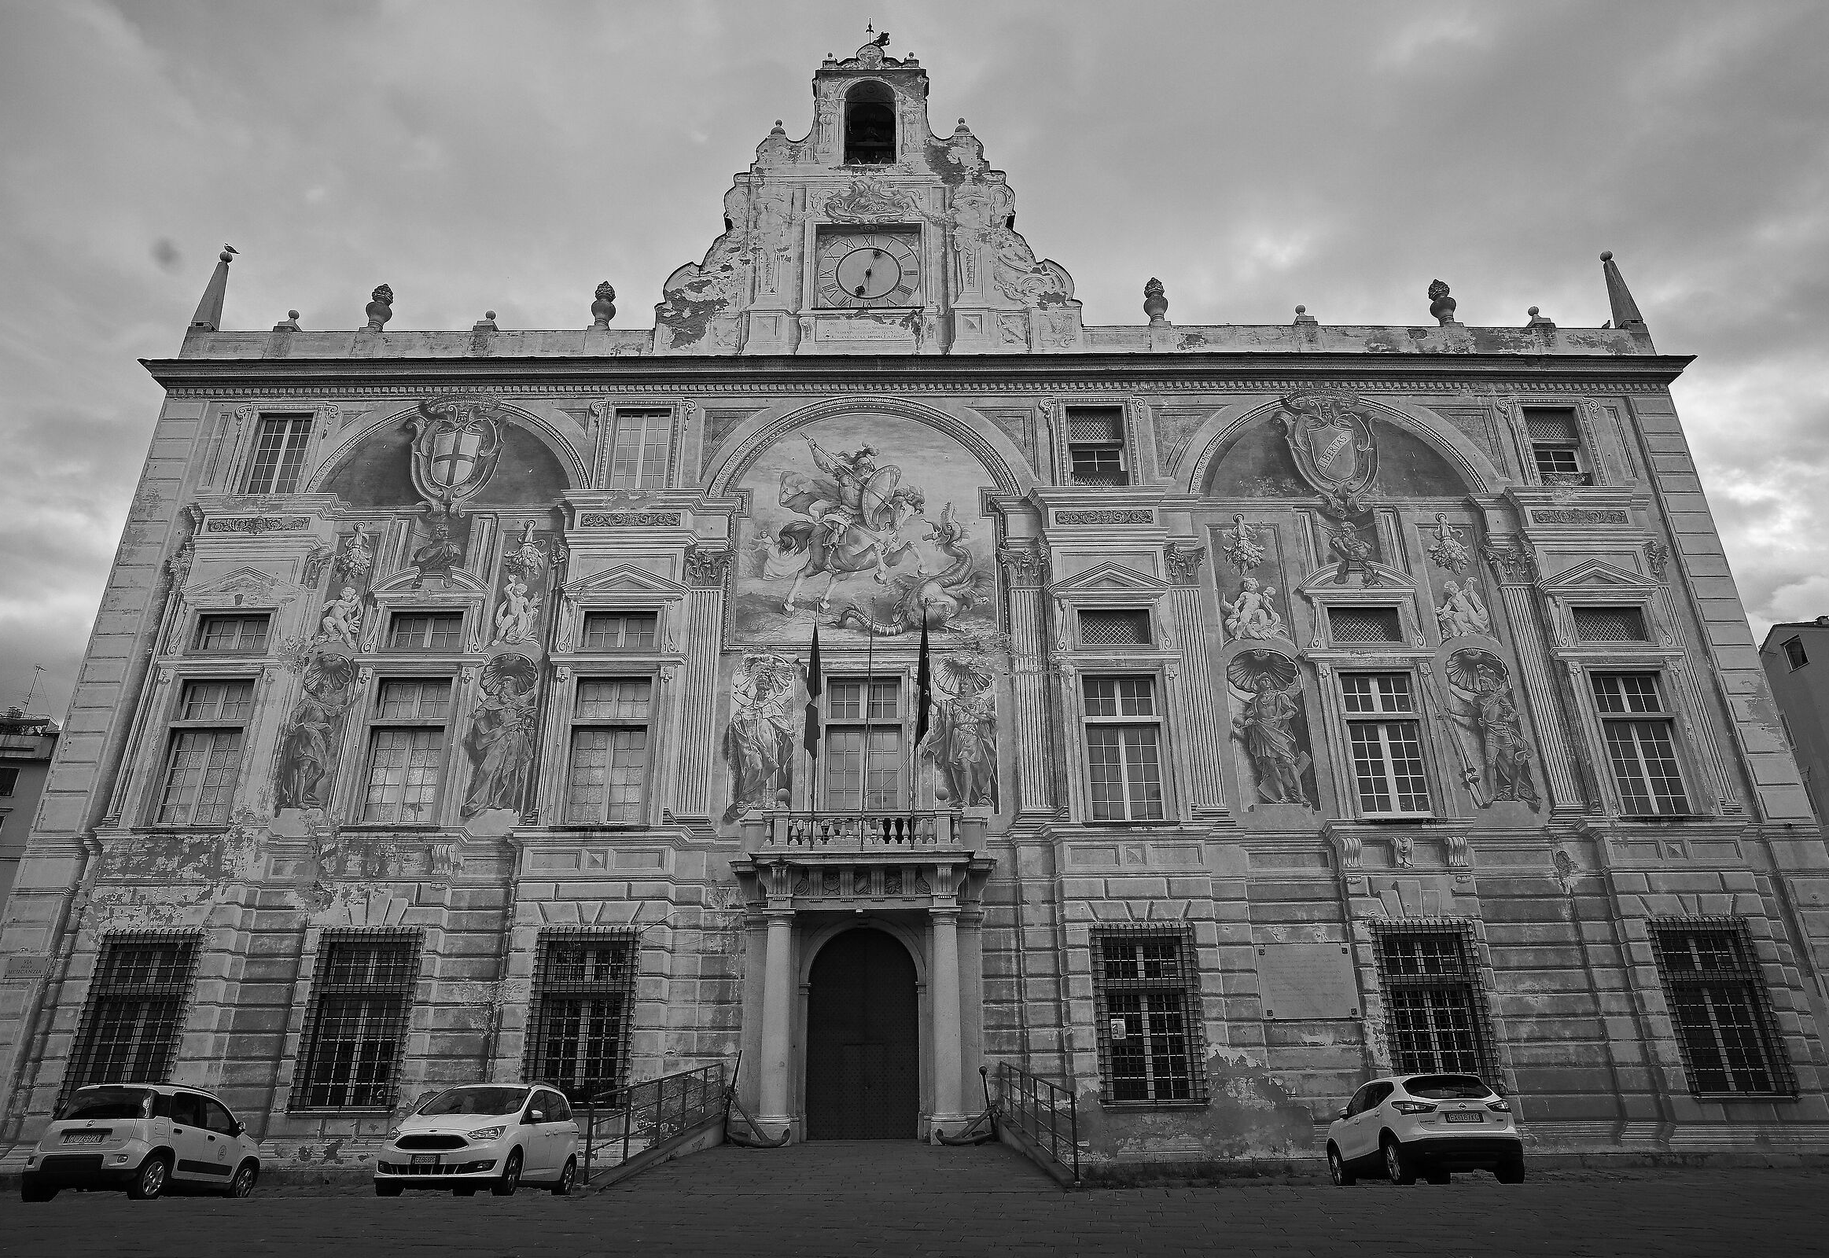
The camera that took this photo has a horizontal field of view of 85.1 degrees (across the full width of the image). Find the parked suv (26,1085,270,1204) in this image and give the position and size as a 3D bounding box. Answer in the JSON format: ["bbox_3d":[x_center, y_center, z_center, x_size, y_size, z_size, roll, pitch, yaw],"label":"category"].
[{"bbox_3d":[-11.443,7.891,15.213,1.680,1.560,3.650,0,-30,-2],"label":"parked suv"}]

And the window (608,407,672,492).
[{"bbox_3d":[-7.425,-4.905,27.047,1.499,2.494,0.200,0,-21,-1],"label":"window"}]

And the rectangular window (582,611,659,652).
[{"bbox_3d":[-7.063,0.102,24.058,1.771,1.007,0.250,0,-21,0],"label":"rectangular window"}]

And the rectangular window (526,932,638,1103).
[{"bbox_3d":[-7.256,8.409,21.683,2.255,3.582,0.250,0,-21,-1],"label":"rectangular window"}]

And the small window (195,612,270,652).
[{"bbox_3d":[-14.602,0.120,21.415,1.502,0.896,0.250,0,-21,0],"label":"small window"}]

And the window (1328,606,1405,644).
[{"bbox_3d":[9.751,-0.038,21.585,1.505,0.838,0.250,0,-21,0],"label":"window"}]

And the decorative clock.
[{"bbox_3d":[-1.355,-10.631,29.301,3.143,2.868,0.300,0,-21,-1],"label":"decorative clock"}]

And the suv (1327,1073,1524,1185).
[{"bbox_3d":[8.191,8.363,16.433,1.820,1.600,4.380,-2,-30,2],"label":"suv"}]

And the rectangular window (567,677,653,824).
[{"bbox_3d":[-7.307,2.897,24.029,1.843,3.608,0.250,0,-21,-1],"label":"rectangular window"}]

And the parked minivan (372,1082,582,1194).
[{"bbox_3d":[-6.565,7.908,15.443,1.840,1.670,4.500,0,-30,-1],"label":"parked minivan"}]

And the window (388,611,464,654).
[{"bbox_3d":[-12.314,0.087,25.084,1.820,1.058,0.200,0,-21,-1],"label":"window"}]

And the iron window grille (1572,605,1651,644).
[{"bbox_3d":[16.895,-0.059,24.260,1.651,0.901,0.150,0,-21,0],"label":"iron window grille"}]

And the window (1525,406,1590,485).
[{"bbox_3d":[17.642,-5.017,27.253,1.438,2.457,0.250,0,-21,-1],"label":"window"}]

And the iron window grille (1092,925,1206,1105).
[{"bbox_3d":[4.324,7.164,18.553,1.907,3.058,0.300,0,-21,0],"label":"iron window grille"}]

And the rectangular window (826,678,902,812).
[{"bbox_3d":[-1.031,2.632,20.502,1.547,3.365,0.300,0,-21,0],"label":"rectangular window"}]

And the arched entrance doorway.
[{"bbox_3d":[-0.965,7.516,18.661,2.103,3.662,0.400,0,-21,0],"label":"arched entrance doorway"}]

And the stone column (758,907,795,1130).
[{"bbox_3d":[-2.475,7.104,18.010,0.650,3.909,0.650,0,-21,0],"label":"stone column"}]

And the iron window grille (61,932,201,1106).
[{"bbox_3d":[-16.995,8.510,21.688,2.238,3.602,0.300,0,-21,-1],"label":"iron window grille"}]

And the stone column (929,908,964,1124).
[{"bbox_3d":[0.650,7.830,20.349,0.630,4.124,0.600,0,-21,0],"label":"stone column"}]

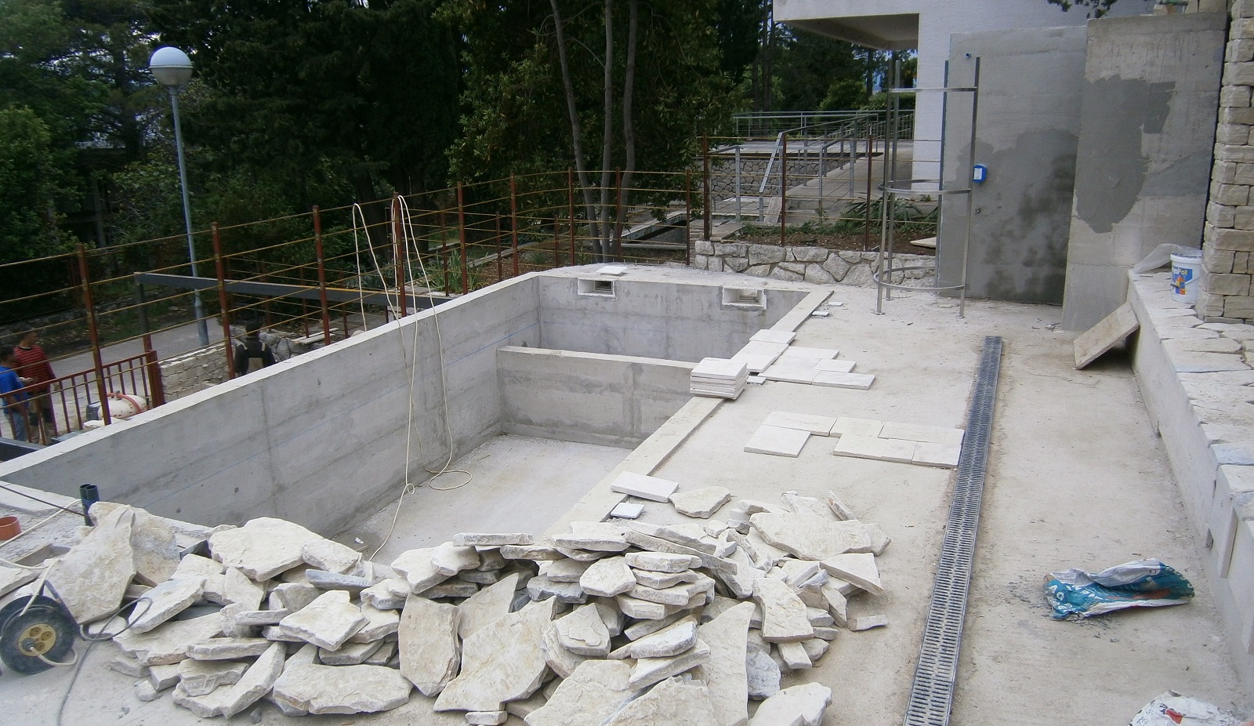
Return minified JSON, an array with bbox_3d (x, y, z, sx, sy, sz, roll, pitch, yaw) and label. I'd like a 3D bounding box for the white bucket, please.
[{"bbox_3d":[3.793,-0.580,6.359,0.275,0.315,0.275,-1,15,0],"label":"white bucket"}]

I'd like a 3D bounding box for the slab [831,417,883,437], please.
[{"bbox_3d":[1.384,0.397,5.664,0.274,0.027,0.283,5,17,22],"label":"slab"}]

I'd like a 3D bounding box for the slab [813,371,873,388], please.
[{"bbox_3d":[1.526,0.125,6.605,0.389,0.027,0.298,6,17,26],"label":"slab"}]

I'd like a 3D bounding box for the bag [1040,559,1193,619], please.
[{"bbox_3d":[1.913,0.892,3.733,0.550,0.100,0.240,-4,15,-7],"label":"bag"}]

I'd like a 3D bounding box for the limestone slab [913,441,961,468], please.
[{"bbox_3d":[1.716,0.510,5.219,0.231,0.025,0.305,5,17,22],"label":"limestone slab"}]

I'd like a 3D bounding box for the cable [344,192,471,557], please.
[{"bbox_3d":[-2.134,-0.026,8.527,0.900,2.750,2.000,5,17,22],"label":"cable"}]

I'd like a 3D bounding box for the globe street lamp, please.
[{"bbox_3d":[-5.234,-1.862,11.220,0.510,3.600,0.510,5,17,22],"label":"globe street lamp"}]

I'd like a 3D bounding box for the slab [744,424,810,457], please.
[{"bbox_3d":[0.882,0.454,5.486,0.314,0.025,0.402,5,17,22],"label":"slab"}]

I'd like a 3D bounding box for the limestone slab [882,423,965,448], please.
[{"bbox_3d":[1.729,0.423,5.531,0.457,0.025,0.290,5,17,22],"label":"limestone slab"}]

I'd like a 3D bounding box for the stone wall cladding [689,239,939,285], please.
[{"bbox_3d":[2.027,-1.115,10.440,2.800,0.360,0.250,8,18,29],"label":"stone wall cladding"}]

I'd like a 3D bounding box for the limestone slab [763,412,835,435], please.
[{"bbox_3d":[1.059,0.370,5.775,0.408,0.025,0.290,5,17,22],"label":"limestone slab"}]

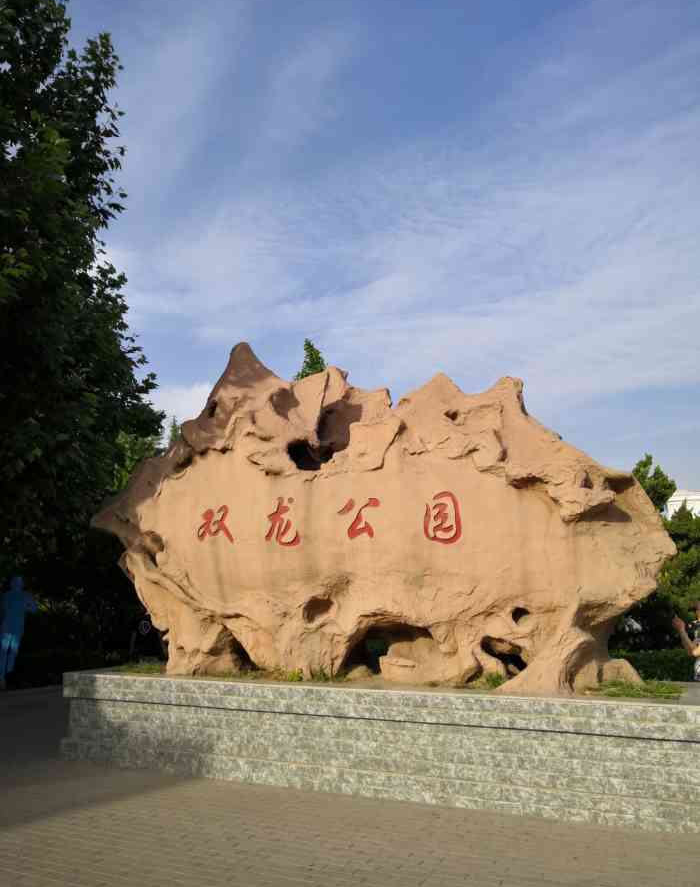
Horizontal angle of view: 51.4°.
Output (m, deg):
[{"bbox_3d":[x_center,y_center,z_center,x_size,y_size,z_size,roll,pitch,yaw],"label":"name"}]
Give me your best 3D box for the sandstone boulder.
[{"bbox_3d":[-0.123,0.573,7.575,6.350,3.600,1.500,-6,-13,24],"label":"sandstone boulder"}]

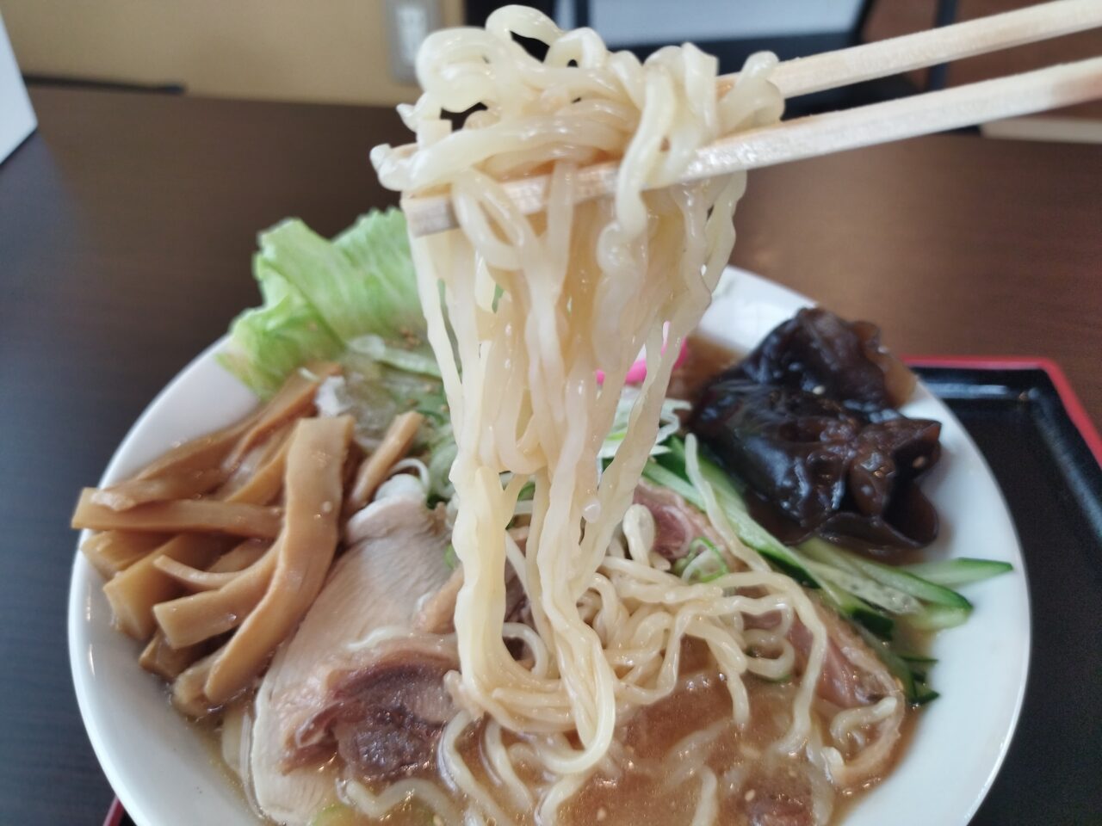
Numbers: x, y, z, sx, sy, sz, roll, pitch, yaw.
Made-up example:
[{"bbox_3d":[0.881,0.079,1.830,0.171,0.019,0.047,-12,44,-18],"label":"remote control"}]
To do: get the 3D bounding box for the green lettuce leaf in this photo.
[{"bbox_3d":[-0.058,-0.037,0.263,0.074,0.040,0.042,-16,47,-18],"label":"green lettuce leaf"}]

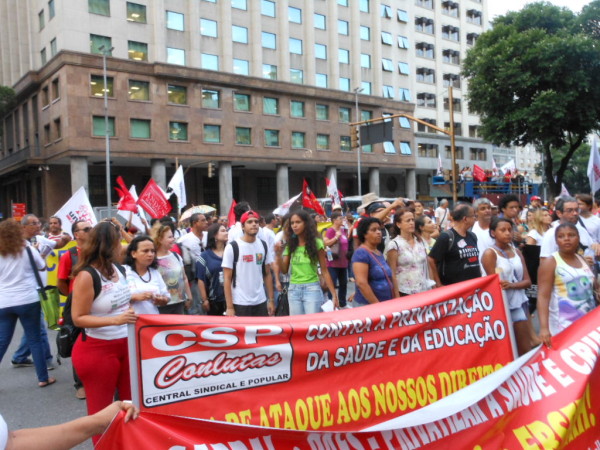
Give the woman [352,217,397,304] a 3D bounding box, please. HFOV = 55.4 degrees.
[{"bbox_3d":[0.732,0.765,5.543,0.470,1.610,0.330,-3,4,-45],"label":"woman"}]

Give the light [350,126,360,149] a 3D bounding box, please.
[{"bbox_3d":[2.707,-4.283,28.000,0.380,1.050,0.350,-3,2,-38],"label":"light"}]

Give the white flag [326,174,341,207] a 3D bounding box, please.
[{"bbox_3d":[1.083,-1.148,18.500,0.480,1.100,0.350,-2,1,-18],"label":"white flag"}]

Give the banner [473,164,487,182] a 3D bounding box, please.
[{"bbox_3d":[13.180,-3.781,42.000,1.100,0.850,0.150,23,0,-3],"label":"banner"}]

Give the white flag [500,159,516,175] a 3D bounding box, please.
[{"bbox_3d":[13.073,-3.678,35.865,1.000,0.950,0.300,0,3,0],"label":"white flag"}]

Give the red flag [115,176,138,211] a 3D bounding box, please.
[{"bbox_3d":[-3.483,-0.612,11.484,0.500,0.720,0.300,0,3,0],"label":"red flag"}]

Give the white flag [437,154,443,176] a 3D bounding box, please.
[{"bbox_3d":[9.024,-3.849,37.000,0.420,1.400,0.350,-2,1,-18],"label":"white flag"}]

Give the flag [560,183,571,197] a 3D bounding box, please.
[{"bbox_3d":[6.511,-0.747,14.000,0.420,0.600,0.140,-1,1,11],"label":"flag"}]

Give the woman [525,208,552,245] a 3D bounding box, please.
[{"bbox_3d":[3.139,0.592,7.414,0.340,1.610,0.460,-1,2,30],"label":"woman"}]

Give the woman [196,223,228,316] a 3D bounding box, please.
[{"bbox_3d":[-0.874,0.752,6.016,0.320,1.557,0.470,-1,2,41],"label":"woman"}]

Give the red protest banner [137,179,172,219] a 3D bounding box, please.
[{"bbox_3d":[-2.925,-0.543,11.500,0.720,0.580,0.120,30,0,-2],"label":"red protest banner"}]

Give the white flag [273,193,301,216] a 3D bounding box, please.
[{"bbox_3d":[-0.271,-0.412,11.493,0.580,0.480,0.220,0,3,0],"label":"white flag"}]

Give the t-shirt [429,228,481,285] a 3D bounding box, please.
[{"bbox_3d":[1.468,0.354,5.400,0.520,0.700,0.330,-3,2,-38],"label":"t-shirt"}]

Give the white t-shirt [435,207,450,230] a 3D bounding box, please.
[{"bbox_3d":[4.063,-0.193,16.310,0.480,0.680,0.290,-2,4,-40],"label":"white t-shirt"}]

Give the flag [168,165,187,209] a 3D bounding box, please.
[{"bbox_3d":[-3.131,-0.951,14.500,0.520,1.150,0.400,-2,1,-18],"label":"flag"}]

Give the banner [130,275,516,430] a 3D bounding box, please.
[{"bbox_3d":[0.279,0.861,3.876,2.650,0.820,0.200,-4,-4,-20],"label":"banner"}]

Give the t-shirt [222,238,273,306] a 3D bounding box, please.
[{"bbox_3d":[-0.514,0.465,5.600,0.490,0.670,0.270,-2,1,-5],"label":"t-shirt"}]

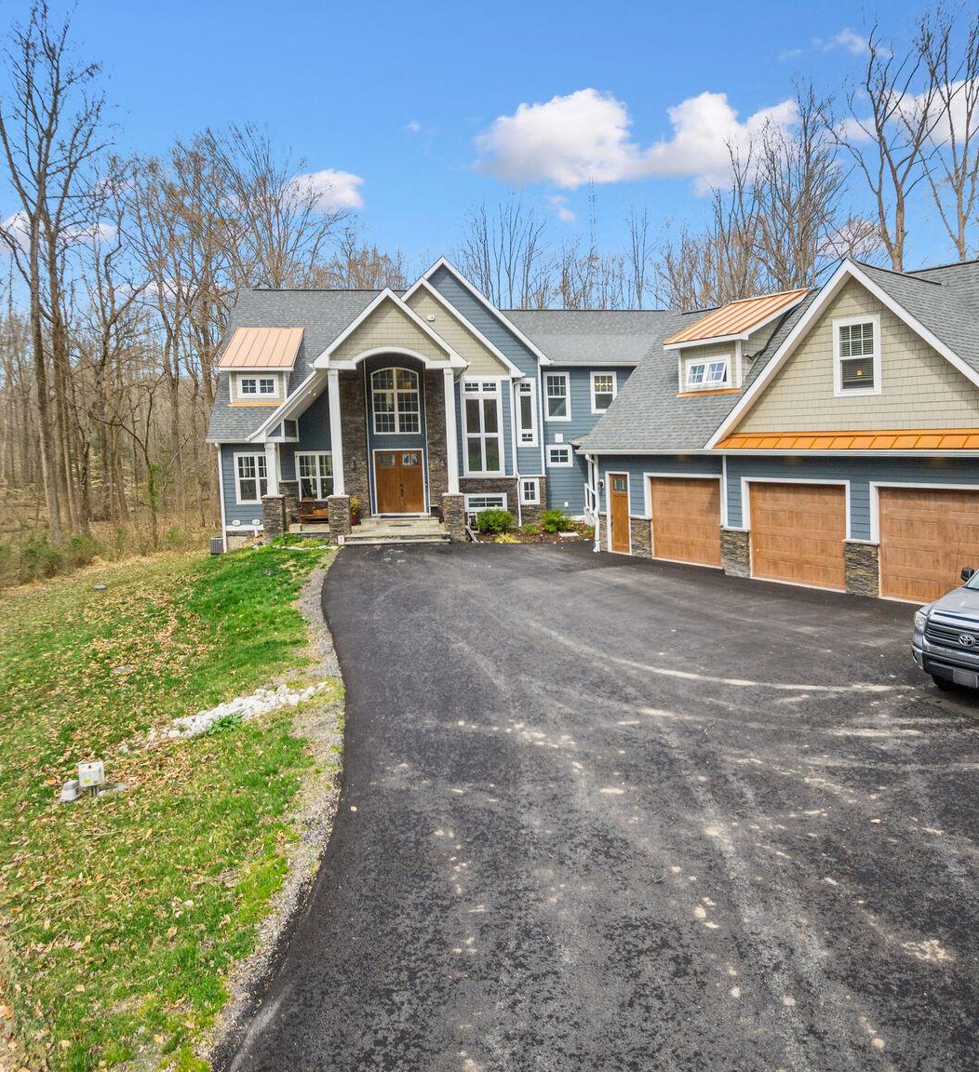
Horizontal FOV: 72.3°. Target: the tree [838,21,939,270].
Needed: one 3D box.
[{"bbox_3d":[18.587,-13.066,31.634,5.000,20.621,5.000,-2,7,-5],"label":"tree"}]

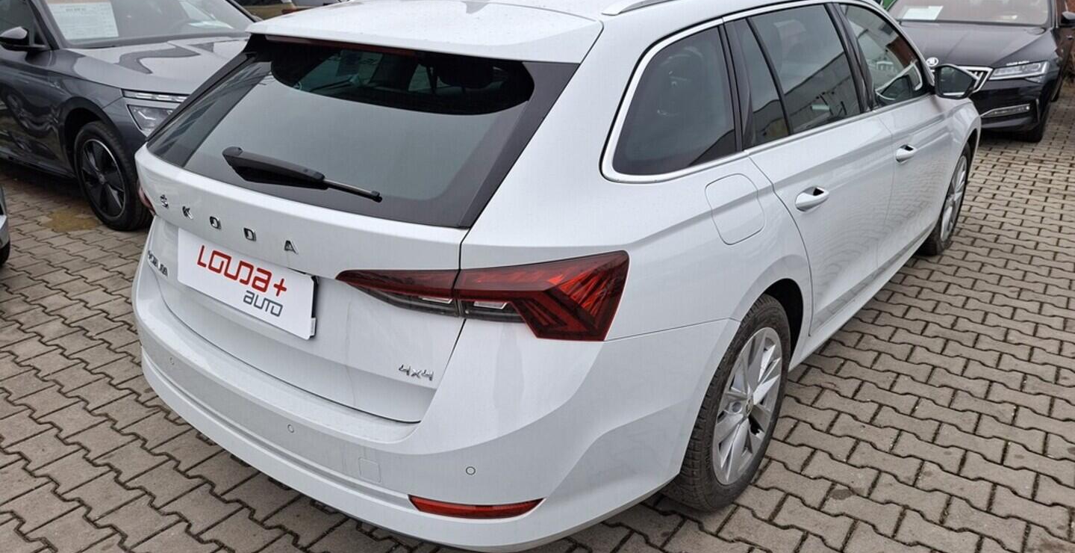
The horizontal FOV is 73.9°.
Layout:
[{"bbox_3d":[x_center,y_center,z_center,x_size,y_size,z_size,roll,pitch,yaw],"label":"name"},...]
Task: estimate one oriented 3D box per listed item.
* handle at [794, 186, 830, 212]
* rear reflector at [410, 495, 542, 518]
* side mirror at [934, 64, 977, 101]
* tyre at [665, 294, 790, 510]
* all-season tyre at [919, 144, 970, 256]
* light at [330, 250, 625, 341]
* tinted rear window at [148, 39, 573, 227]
[{"bbox_3d":[0.775,-0.220,2.002,0.048,0.043,0.220,15,27,36],"label":"handle"},{"bbox_3d":[-0.127,0.469,1.463,0.271,0.047,0.050,1,22,6],"label":"rear reflector"},{"bbox_3d":[1.794,-0.839,3.074,0.175,0.150,0.140,15,27,36],"label":"side mirror"},{"bbox_3d":[0.533,0.349,2.103,0.215,0.645,0.645,15,27,36],"label":"tyre"},{"bbox_3d":[2.229,-0.453,4.023,0.215,0.645,0.645,15,27,36],"label":"all-season tyre"},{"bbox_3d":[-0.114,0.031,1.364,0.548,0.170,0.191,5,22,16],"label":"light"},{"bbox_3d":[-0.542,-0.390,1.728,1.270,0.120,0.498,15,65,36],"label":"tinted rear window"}]

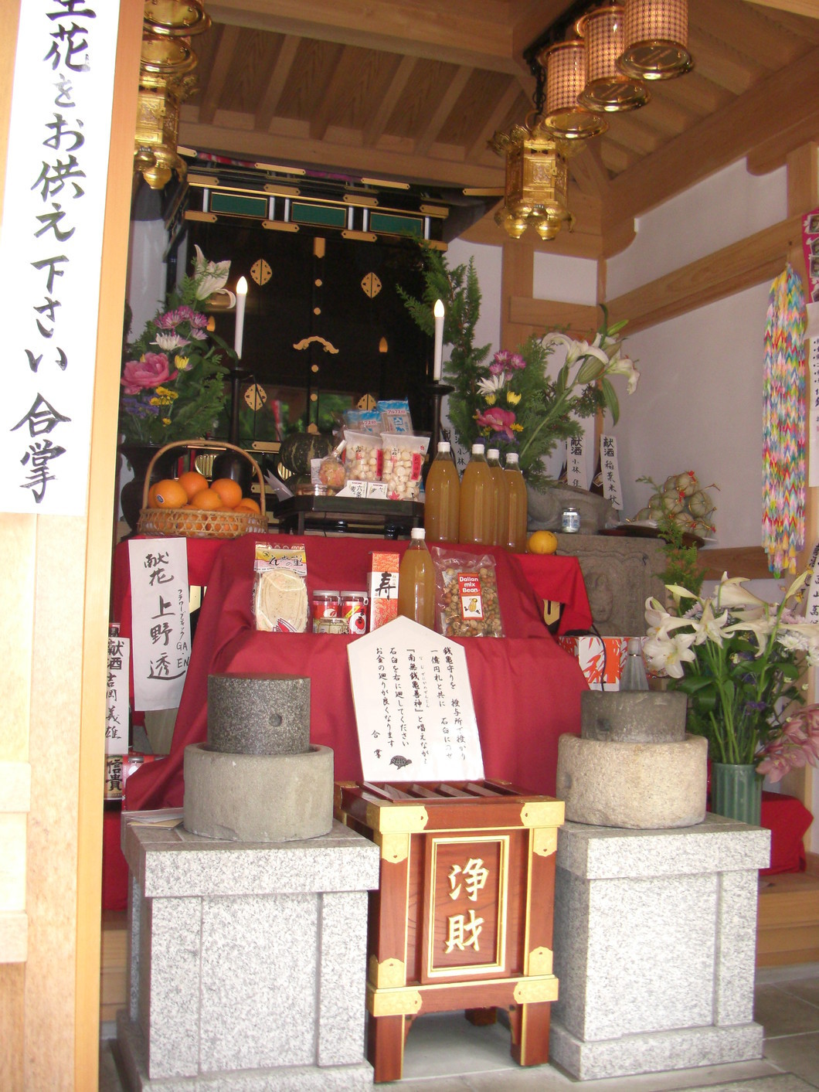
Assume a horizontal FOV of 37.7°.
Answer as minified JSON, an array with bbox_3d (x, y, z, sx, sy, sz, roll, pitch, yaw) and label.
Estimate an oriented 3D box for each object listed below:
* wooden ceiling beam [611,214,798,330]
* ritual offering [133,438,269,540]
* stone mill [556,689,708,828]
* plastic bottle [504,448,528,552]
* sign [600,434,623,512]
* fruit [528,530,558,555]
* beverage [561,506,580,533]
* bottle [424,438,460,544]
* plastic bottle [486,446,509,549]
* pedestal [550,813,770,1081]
[{"bbox_3d":[1.105,-1.004,4.567,0.110,0.130,1.300,3,-3,-20],"label":"wooden ceiling beam"},{"bbox_3d":[-0.542,-0.149,3.140,0.335,0.250,0.270,3,-3,-20],"label":"ritual offering"},{"bbox_3d":[0.539,0.500,2.881,0.356,0.292,0.356,2,-3,0],"label":"stone mill"},{"bbox_3d":[0.310,-0.133,3.580,0.096,0.298,0.096,2,-3,0],"label":"plastic bottle"},{"bbox_3d":[0.740,-0.266,4.378,0.062,0.278,0.012,-2,-13,-24],"label":"sign"},{"bbox_3d":[0.392,-0.010,3.520,0.086,0.076,0.086,2,-3,0],"label":"fruit"},{"bbox_3d":[0.535,-0.086,3.980,0.059,0.088,0.059,2,-3,0],"label":"beverage"},{"bbox_3d":[0.092,-0.143,3.330,0.096,0.298,0.096,2,-3,0],"label":"bottle"},{"bbox_3d":[0.234,-0.133,3.389,0.097,0.280,0.097,2,-3,0],"label":"plastic bottle"},{"bbox_3d":[0.507,0.886,2.805,0.465,0.490,0.474,3,-4,-19],"label":"pedestal"}]

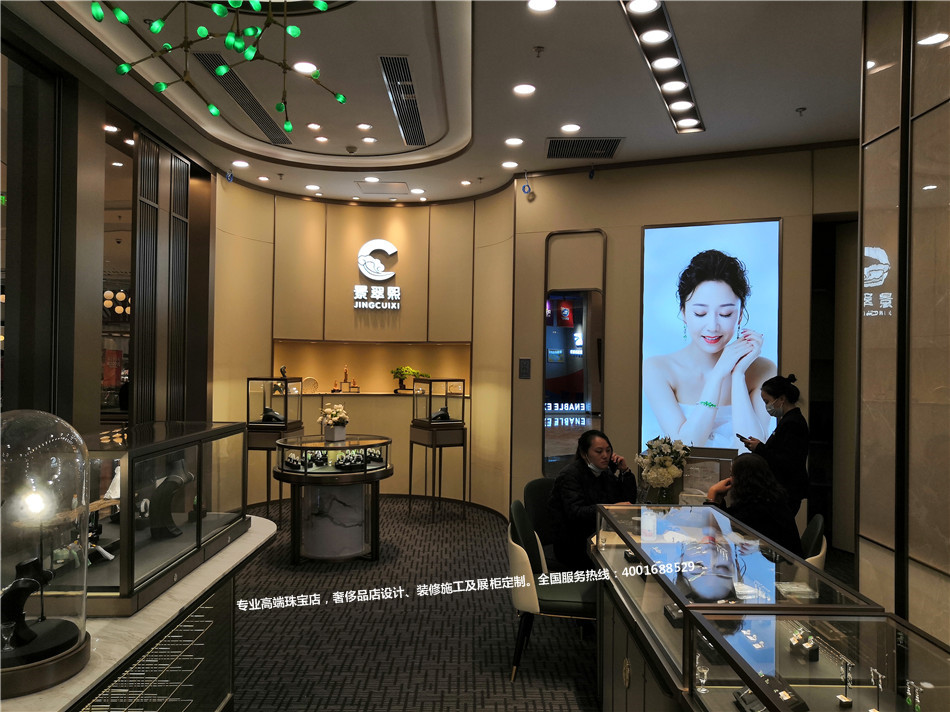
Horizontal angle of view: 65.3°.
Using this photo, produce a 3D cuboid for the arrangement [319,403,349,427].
[{"bbox_3d":[-1.196,0.492,6.263,0.260,0.215,0.240,1,-1,0],"label":"arrangement"}]

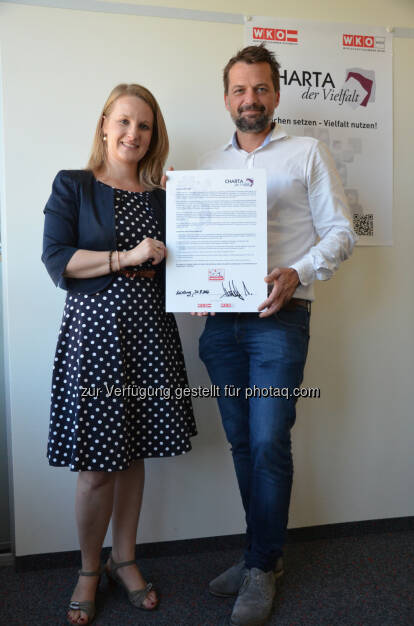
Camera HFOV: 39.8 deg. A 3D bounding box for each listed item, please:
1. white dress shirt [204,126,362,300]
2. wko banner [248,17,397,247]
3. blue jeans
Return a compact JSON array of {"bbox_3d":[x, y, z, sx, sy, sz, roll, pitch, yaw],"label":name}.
[{"bbox_3d":[0.212,-0.303,1.780,0.510,0.550,0.320,0,3,13],"label":"white dress shirt"},{"bbox_3d":[0.438,-0.682,2.187,0.594,0.841,0.010,-1,2,-12],"label":"wko banner"},{"bbox_3d":[0.162,0.396,1.880,0.370,0.890,0.280,1,3,25],"label":"blue jeans"}]

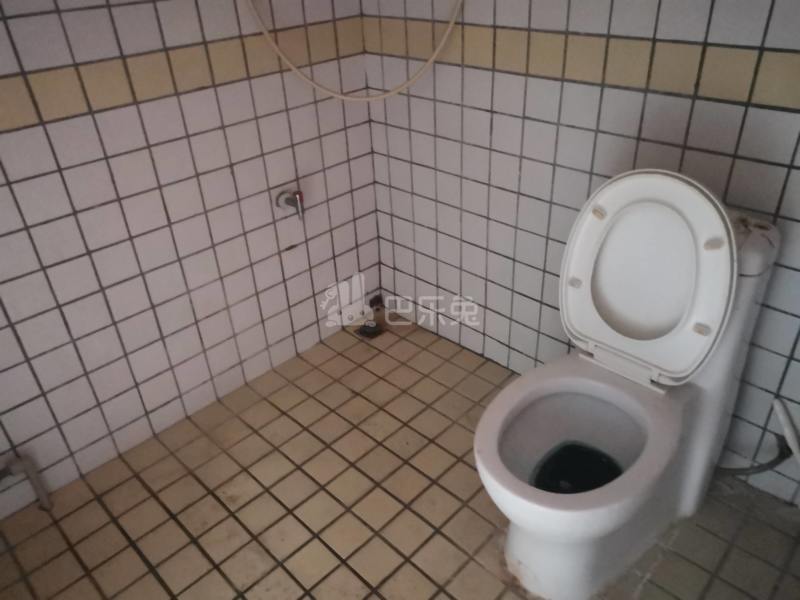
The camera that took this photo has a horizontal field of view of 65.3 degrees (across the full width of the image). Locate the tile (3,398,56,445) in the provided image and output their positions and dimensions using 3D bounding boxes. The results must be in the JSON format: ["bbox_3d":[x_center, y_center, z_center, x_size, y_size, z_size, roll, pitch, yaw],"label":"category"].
[{"bbox_3d":[-0.941,0.307,1.586,0.099,0.099,0.008,-30,40,-36],"label":"tile"}]

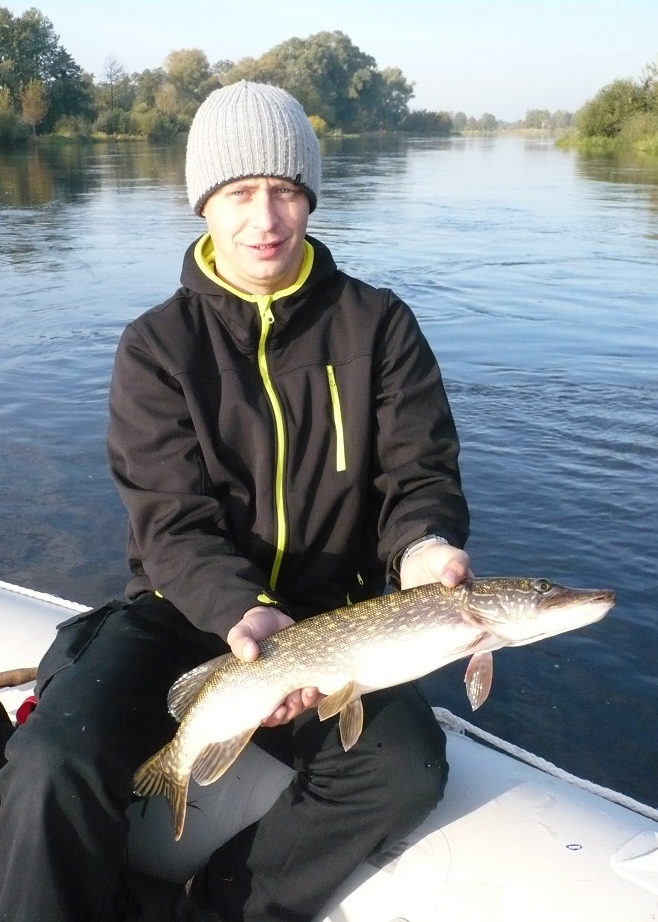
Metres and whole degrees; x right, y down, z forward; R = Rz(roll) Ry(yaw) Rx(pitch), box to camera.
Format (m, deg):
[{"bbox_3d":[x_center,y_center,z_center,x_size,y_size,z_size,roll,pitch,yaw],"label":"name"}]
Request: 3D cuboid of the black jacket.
[{"bbox_3d":[-0.070,-0.018,1.385,0.550,0.600,0.480,-3,20,-8],"label":"black jacket"}]

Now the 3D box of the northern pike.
[{"bbox_3d":[0.047,0.273,1.149,0.639,0.185,0.095,-21,-23,3],"label":"northern pike"}]

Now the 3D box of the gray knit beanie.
[{"bbox_3d":[-0.106,-0.440,1.317,0.187,0.185,0.222,-8,16,-9],"label":"gray knit beanie"}]

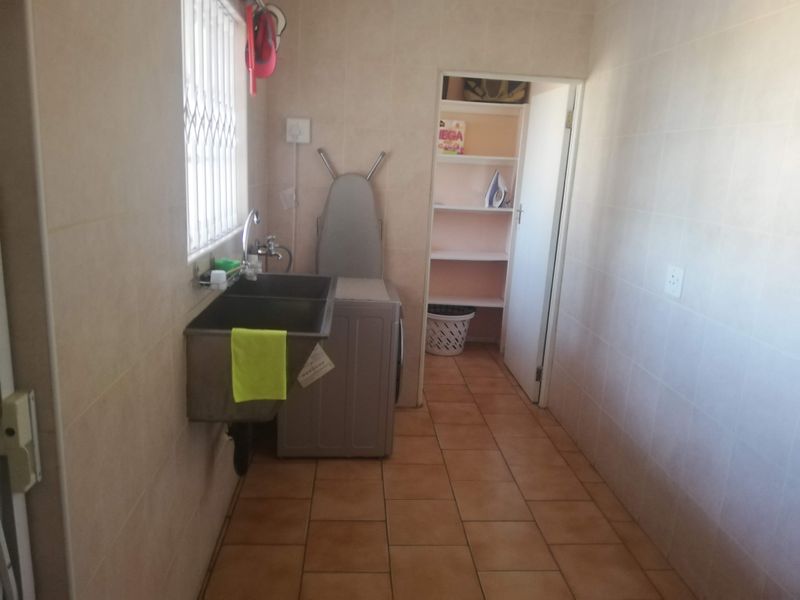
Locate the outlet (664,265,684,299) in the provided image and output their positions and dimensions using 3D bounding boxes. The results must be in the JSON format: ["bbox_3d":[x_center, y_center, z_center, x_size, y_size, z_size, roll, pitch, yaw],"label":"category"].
[{"bbox_3d":[1.127,-0.077,2.481,0.016,0.120,0.116,2,13,-5],"label":"outlet"}]

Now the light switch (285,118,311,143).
[{"bbox_3d":[-0.576,-0.964,3.428,0.134,0.134,0.045,2,13,-5],"label":"light switch"}]

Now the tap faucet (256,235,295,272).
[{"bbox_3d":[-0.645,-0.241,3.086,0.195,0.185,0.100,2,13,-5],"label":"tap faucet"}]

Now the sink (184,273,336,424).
[{"bbox_3d":[-0.479,0.133,2.342,0.438,0.295,0.982,2,13,-5],"label":"sink"}]

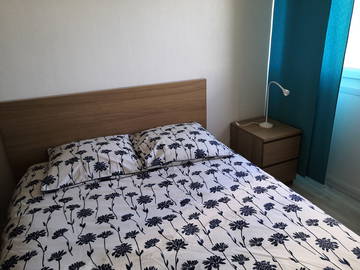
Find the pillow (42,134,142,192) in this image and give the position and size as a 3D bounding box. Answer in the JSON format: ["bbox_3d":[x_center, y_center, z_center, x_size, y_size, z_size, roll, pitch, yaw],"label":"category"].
[{"bbox_3d":[-0.604,0.151,1.936,0.610,0.140,0.460,-11,33,-21],"label":"pillow"}]

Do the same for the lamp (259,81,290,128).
[{"bbox_3d":[0.848,-0.272,2.501,0.230,0.415,0.120,6,23,21],"label":"lamp"}]

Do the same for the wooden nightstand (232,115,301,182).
[{"bbox_3d":[0.776,0.194,2.641,0.400,0.550,0.480,-11,23,-21],"label":"wooden nightstand"}]

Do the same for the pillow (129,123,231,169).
[{"bbox_3d":[-0.018,0.056,2.121,0.610,0.140,0.470,-9,32,-17],"label":"pillow"}]

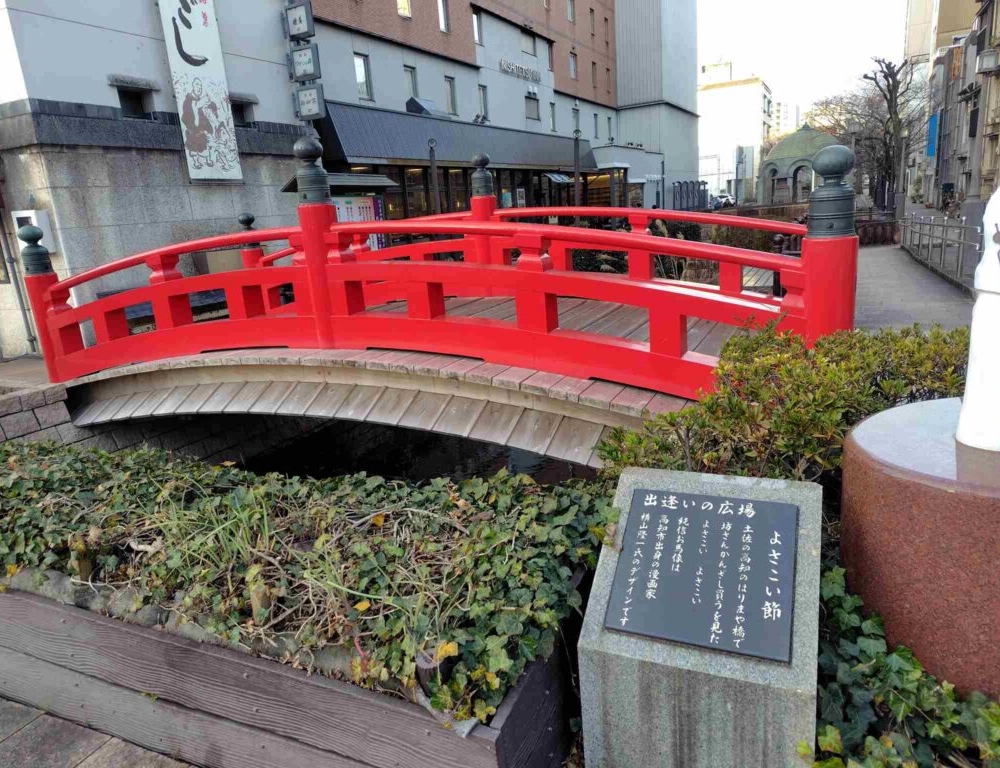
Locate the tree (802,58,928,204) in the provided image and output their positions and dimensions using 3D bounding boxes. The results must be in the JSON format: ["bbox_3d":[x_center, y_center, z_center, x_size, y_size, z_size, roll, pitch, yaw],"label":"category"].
[{"bbox_3d":[16.967,-11.274,31.540,5.200,6.750,4.700,3,16,26],"label":"tree"}]

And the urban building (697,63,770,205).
[{"bbox_3d":[31.030,-32.801,90.826,8.600,16.600,12.500,3,16,26],"label":"urban building"}]

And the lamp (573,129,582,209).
[{"bbox_3d":[2.201,-5.132,18.672,0.220,3.500,0.200,3,16,26],"label":"lamp"}]

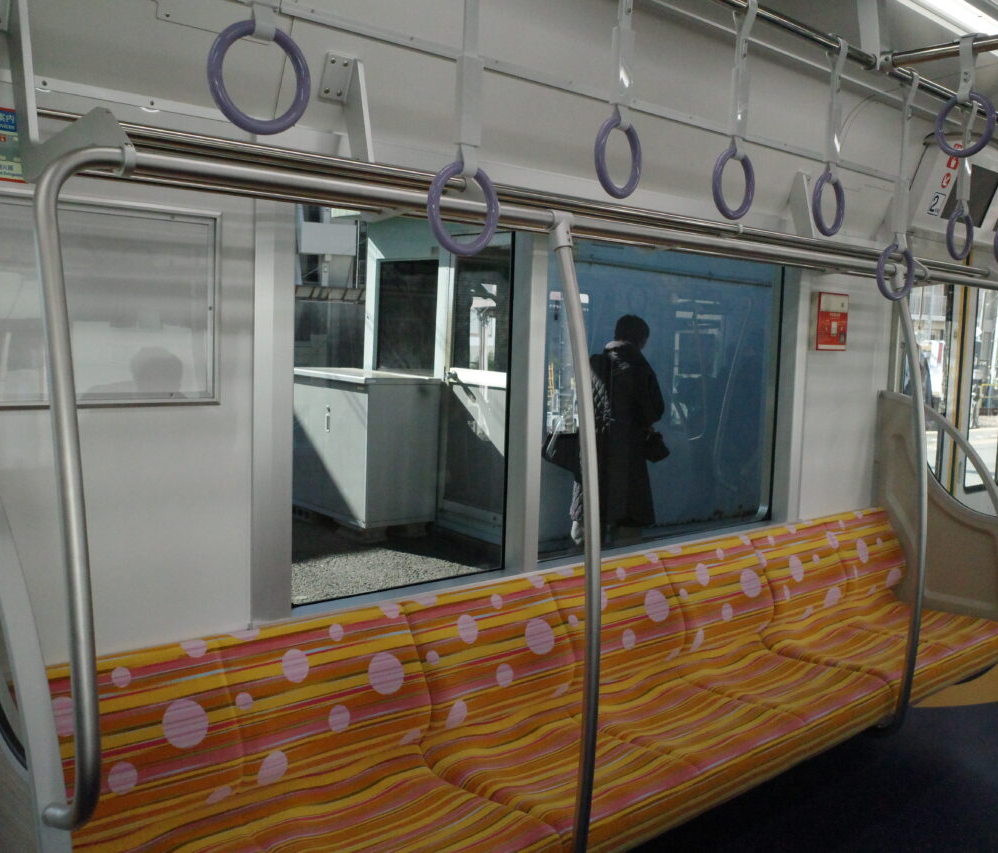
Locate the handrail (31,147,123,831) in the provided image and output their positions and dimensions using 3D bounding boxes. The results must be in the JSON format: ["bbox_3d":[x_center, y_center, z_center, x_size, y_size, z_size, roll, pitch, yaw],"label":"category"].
[{"bbox_3d":[-0.491,0.086,1.248,0.130,0.895,0.190,-3,7,-43],"label":"handrail"}]

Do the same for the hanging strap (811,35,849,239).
[{"bbox_3d":[0.662,-0.572,1.972,0.127,0.386,0.044,-3,7,-43],"label":"hanging strap"}]

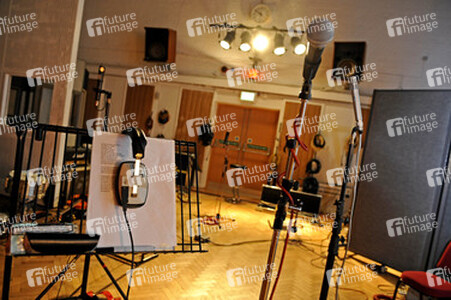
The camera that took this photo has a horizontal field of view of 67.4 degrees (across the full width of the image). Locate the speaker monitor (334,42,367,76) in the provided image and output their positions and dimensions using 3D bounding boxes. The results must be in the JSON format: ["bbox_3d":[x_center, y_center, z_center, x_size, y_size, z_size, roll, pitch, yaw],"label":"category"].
[{"bbox_3d":[2.382,-1.678,6.460,0.550,0.690,0.380,10,16,25],"label":"speaker monitor"}]

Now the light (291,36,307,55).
[{"bbox_3d":[1.353,-1.952,6.329,0.210,0.220,0.370,7,41,-17],"label":"light"}]

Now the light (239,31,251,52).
[{"bbox_3d":[0.420,-2.254,7.035,0.250,0.380,0.250,8,-32,-7],"label":"light"}]

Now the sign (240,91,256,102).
[{"bbox_3d":[0.503,-1.174,7.458,0.320,0.200,0.080,9,2,11],"label":"sign"}]

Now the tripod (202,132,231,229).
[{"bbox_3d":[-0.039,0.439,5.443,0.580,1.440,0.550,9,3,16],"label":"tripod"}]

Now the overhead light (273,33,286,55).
[{"bbox_3d":[1.106,-2.149,6.897,0.250,0.400,0.250,8,-26,-9],"label":"overhead light"}]

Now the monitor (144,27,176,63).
[{"bbox_3d":[-1.460,-2.350,7.625,0.560,0.700,0.420,9,15,13],"label":"monitor"}]

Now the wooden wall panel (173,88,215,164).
[{"bbox_3d":[-0.744,-0.481,7.762,0.770,1.750,0.060,9,3,16],"label":"wooden wall panel"}]

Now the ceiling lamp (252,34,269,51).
[{"bbox_3d":[0.732,-2.217,6.972,0.260,0.260,0.360,8,26,2],"label":"ceiling lamp"}]

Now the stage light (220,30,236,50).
[{"bbox_3d":[0.063,-2.183,6.707,0.210,0.370,0.220,10,-29,30],"label":"stage light"}]

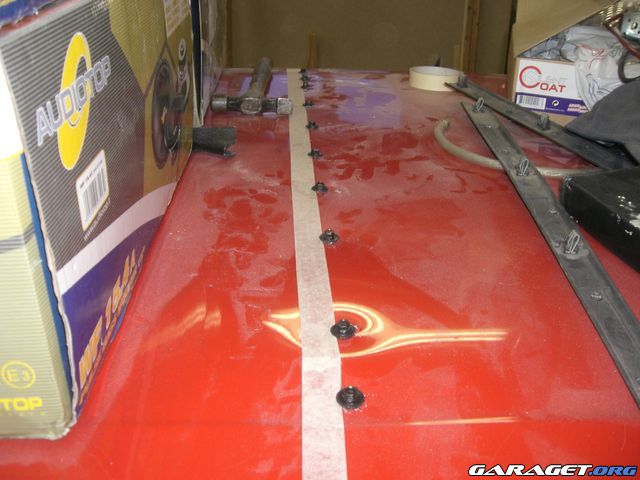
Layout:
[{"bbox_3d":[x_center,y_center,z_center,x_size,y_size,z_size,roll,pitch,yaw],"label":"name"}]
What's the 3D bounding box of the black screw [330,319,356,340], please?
[{"bbox_3d":[0.017,0.061,0.492,0.018,0.010,0.018,2,31,0],"label":"black screw"}]

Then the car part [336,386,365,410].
[{"bbox_3d":[0.019,0.097,0.440,0.018,0.010,0.018,2,33,0],"label":"car part"}]

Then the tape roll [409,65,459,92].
[{"bbox_3d":[0.192,-0.267,1.163,0.083,0.025,0.083,4,23,0],"label":"tape roll"}]

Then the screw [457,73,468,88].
[{"bbox_3d":[0.223,-0.250,1.100,0.018,0.022,0.015,3,23,0],"label":"screw"}]

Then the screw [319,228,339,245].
[{"bbox_3d":[0.009,-0.004,0.633,0.018,0.010,0.018,2,27,0],"label":"screw"}]

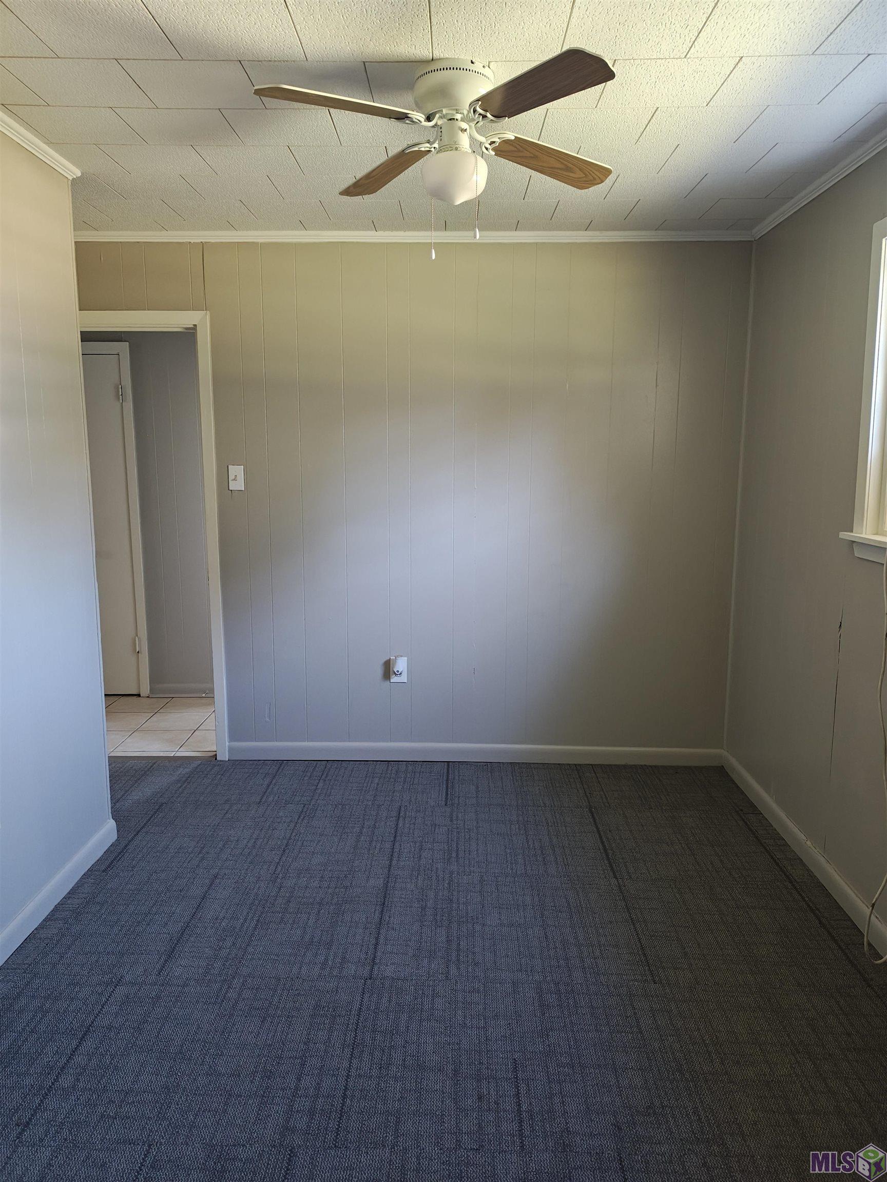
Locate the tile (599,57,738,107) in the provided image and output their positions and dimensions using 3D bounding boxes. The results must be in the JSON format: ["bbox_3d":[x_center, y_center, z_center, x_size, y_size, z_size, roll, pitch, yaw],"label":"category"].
[{"bbox_3d":[0.573,-1.317,2.210,0.305,0.018,0.305,0,10,1],"label":"tile"}]

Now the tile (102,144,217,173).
[{"bbox_3d":[-0.940,-1.426,2.827,0.305,0.018,0.305,0,10,1],"label":"tile"}]

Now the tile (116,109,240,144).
[{"bbox_3d":[-0.774,-1.374,2.526,0.305,0.018,0.305,0,10,1],"label":"tile"}]

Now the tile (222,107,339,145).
[{"bbox_3d":[-0.470,-1.373,2.522,0.305,0.018,0.305,0,10,1],"label":"tile"}]

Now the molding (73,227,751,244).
[{"bbox_3d":[-0.174,-1.569,3.767,3.079,0.048,0.048,0,10,1],"label":"molding"}]

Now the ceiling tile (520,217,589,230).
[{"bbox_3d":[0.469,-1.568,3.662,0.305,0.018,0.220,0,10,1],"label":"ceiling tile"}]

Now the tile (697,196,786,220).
[{"bbox_3d":[1.200,-1.528,3.399,0.290,0.015,0.305,0,10,1],"label":"tile"}]

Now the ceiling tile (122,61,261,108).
[{"bbox_3d":[-0.646,-1.322,2.226,0.305,0.018,0.305,0,10,1],"label":"ceiling tile"}]

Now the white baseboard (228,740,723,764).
[{"bbox_3d":[0.158,0.798,4.180,2.440,0.092,0.018,0,10,1],"label":"white baseboard"}]

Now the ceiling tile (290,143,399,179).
[{"bbox_3d":[-0.331,-1.427,2.822,0.305,0.015,0.305,0,10,1],"label":"ceiling tile"}]

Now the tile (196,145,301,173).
[{"bbox_3d":[-0.635,-1.425,2.823,0.305,0.018,0.305,0,10,1],"label":"tile"}]

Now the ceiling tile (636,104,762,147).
[{"bbox_3d":[0.750,-1.368,2.506,0.305,0.018,0.305,0,10,1],"label":"ceiling tile"}]

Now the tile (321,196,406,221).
[{"bbox_3d":[-0.317,-1.531,3.422,0.305,0.015,0.305,0,10,1],"label":"tile"}]

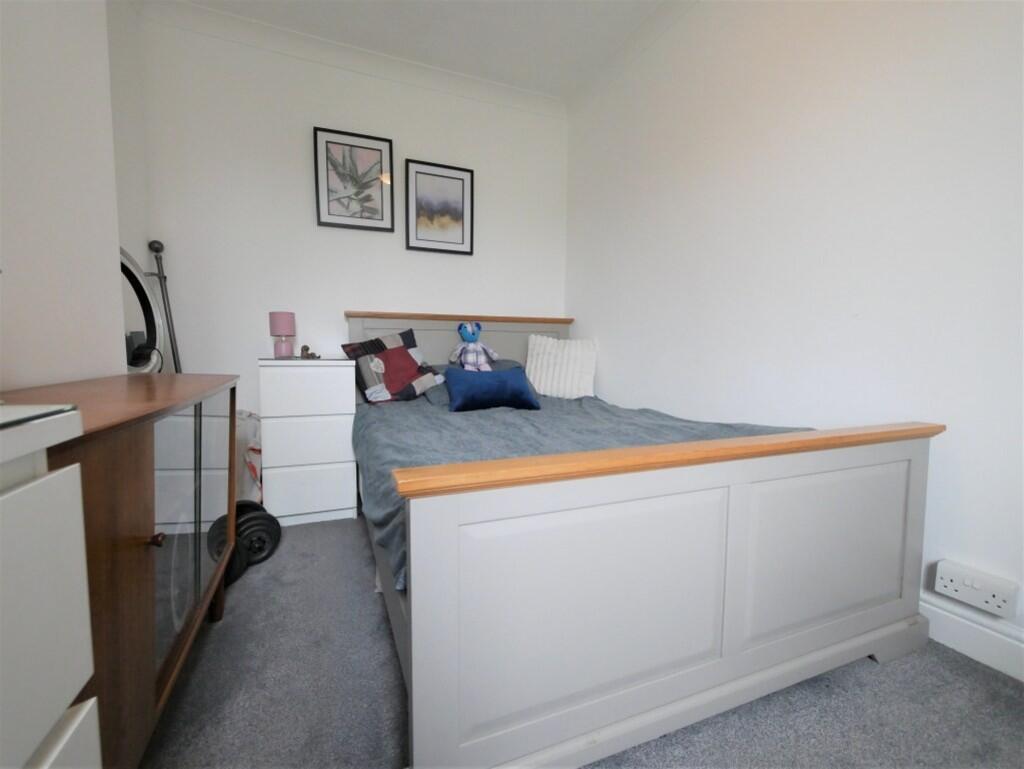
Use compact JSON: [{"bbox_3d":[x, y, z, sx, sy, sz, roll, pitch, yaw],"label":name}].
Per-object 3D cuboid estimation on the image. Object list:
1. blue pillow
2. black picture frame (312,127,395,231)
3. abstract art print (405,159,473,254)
[{"bbox_3d":[-0.106,0.024,2.197,0.450,0.285,0.135,-1,-38,-12],"label":"blue pillow"},{"bbox_3d":[-0.957,-1.241,2.547,0.443,0.567,0.020,-1,4,-22],"label":"black picture frame"},{"bbox_3d":[-0.473,-1.159,2.747,0.442,0.565,0.020,-1,4,-22],"label":"abstract art print"}]

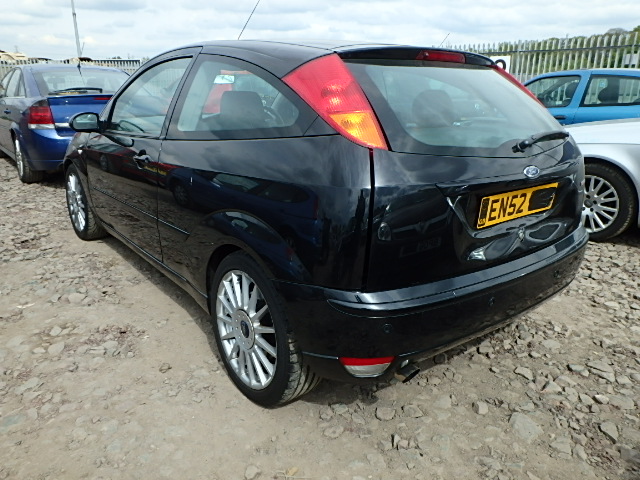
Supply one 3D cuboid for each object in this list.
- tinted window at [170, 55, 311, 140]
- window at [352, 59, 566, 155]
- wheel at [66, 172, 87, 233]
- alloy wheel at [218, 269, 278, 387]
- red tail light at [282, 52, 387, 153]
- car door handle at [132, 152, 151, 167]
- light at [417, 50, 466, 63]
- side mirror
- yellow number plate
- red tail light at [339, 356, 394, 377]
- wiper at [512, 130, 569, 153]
[{"bbox_3d":[-0.343,-0.537,1.862,0.080,0.410,0.980,18,-1,-45],"label":"tinted window"},{"bbox_3d":[0.583,-0.514,1.855,1.140,0.100,0.520,-12,61,-37],"label":"window"},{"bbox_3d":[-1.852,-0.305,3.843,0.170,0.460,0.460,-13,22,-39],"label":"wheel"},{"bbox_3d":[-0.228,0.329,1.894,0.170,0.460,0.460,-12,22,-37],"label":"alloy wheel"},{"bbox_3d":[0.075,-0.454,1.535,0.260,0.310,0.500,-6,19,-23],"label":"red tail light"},{"bbox_3d":[-0.895,-0.406,2.427,0.050,0.070,0.210,-12,22,-37],"label":"car door handle"},{"bbox_3d":[0.479,-0.736,1.929,0.300,0.040,0.060,-12,22,-37],"label":"light"},{"bbox_3d":[-1.420,-0.705,2.885,0.200,0.130,0.110,-10,20,-31],"label":"side mirror"},{"bbox_3d":[0.732,-0.129,1.769,0.520,0.112,0.015,-12,27,-37],"label":"yellow number plate"},{"bbox_3d":[0.141,0.400,1.547,0.185,0.085,0.060,-2,17,-10],"label":"red tail light"},{"bbox_3d":[0.896,-0.393,1.898,0.520,0.080,0.080,-12,-5,-37],"label":"wiper"}]

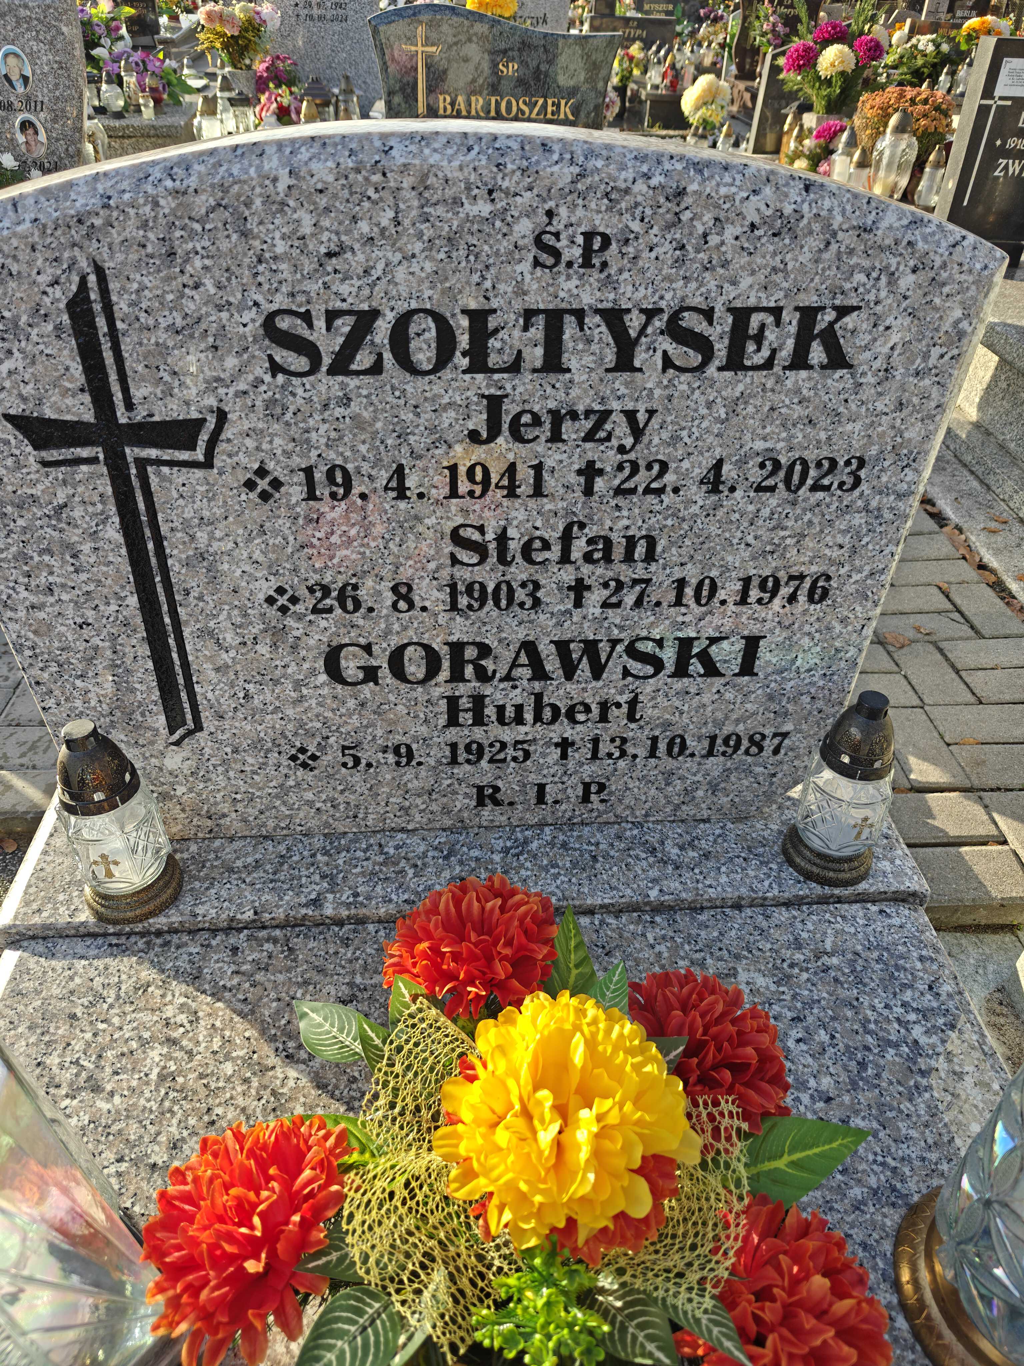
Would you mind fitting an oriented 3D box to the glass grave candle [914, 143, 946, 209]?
[{"bbox_3d":[1.522,-1.826,3.279,0.084,0.203,0.084,-1,37,-1],"label":"glass grave candle"}]

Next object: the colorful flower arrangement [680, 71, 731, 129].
[{"bbox_3d":[0.928,-2.784,4.353,0.226,0.240,0.226,-1,37,-1],"label":"colorful flower arrangement"}]

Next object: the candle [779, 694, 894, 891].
[{"bbox_3d":[0.345,0.103,0.931,0.091,0.214,0.091,-8,38,-10],"label":"candle"}]

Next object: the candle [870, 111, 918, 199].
[{"bbox_3d":[1.407,-1.935,3.329,0.140,0.297,0.140,-1,37,-1],"label":"candle"}]

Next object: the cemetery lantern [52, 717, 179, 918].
[{"bbox_3d":[-0.399,0.131,0.900,0.094,0.214,0.094,-3,37,-3],"label":"cemetery lantern"}]

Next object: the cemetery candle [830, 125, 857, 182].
[{"bbox_3d":[1.263,-1.965,3.430,0.083,0.234,0.083,-1,37,-1],"label":"cemetery candle"}]

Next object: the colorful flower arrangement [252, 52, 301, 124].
[{"bbox_3d":[-1.057,-2.677,4.089,0.204,0.273,0.204,-1,37,-1],"label":"colorful flower arrangement"}]

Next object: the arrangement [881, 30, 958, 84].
[{"bbox_3d":[2.497,-3.823,5.567,0.422,0.290,0.380,-1,37,-1],"label":"arrangement"}]

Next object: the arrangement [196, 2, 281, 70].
[{"bbox_3d":[-1.214,-2.874,4.034,0.360,0.259,0.331,-1,37,-1],"label":"arrangement"}]

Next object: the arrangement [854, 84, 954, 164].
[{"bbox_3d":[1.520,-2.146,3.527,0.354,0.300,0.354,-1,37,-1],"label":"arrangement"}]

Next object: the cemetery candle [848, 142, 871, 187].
[{"bbox_3d":[1.304,-1.907,3.387,0.070,0.180,0.070,-1,37,-1],"label":"cemetery candle"}]

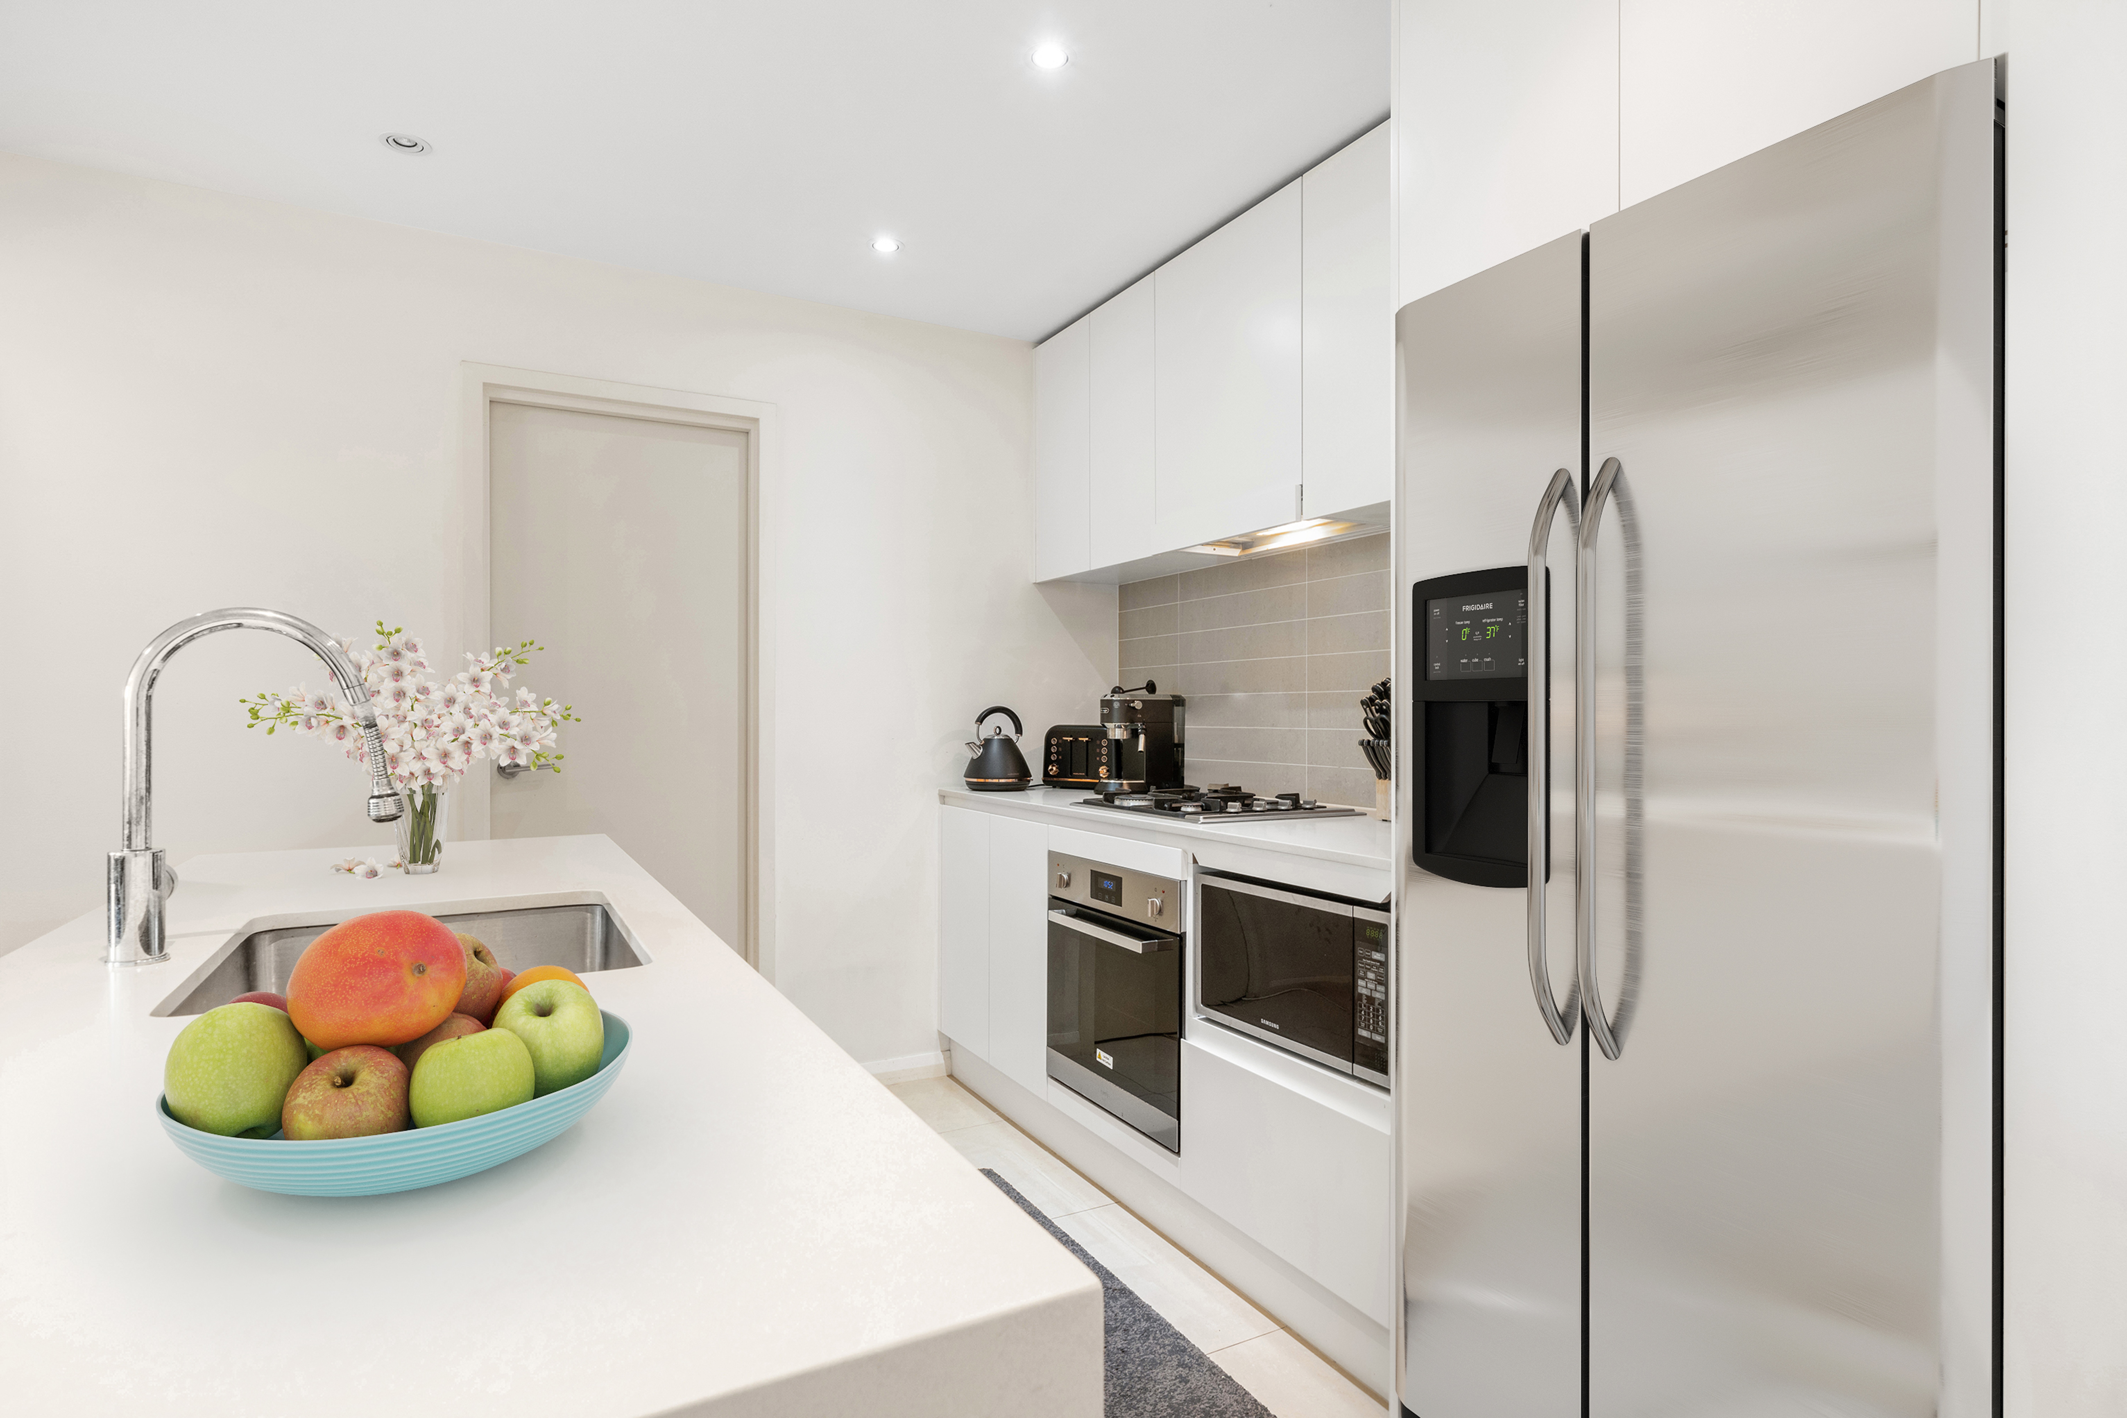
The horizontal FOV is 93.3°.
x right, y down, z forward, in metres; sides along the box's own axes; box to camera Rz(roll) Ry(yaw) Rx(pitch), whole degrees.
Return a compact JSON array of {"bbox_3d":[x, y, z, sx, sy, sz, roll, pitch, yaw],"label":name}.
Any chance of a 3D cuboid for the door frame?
[{"bbox_3d":[-1.215,0.157,2.790,0.800,2.085,0.120,0,0,-28],"label":"door frame"}]

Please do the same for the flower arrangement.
[{"bbox_3d":[-1.031,0.065,1.644,0.460,0.404,0.370,0,0,-30],"label":"flower arrangement"}]

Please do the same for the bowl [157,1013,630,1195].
[{"bbox_3d":[-0.392,0.236,0.613,0.245,0.056,0.245,0,0,-30],"label":"bowl"}]

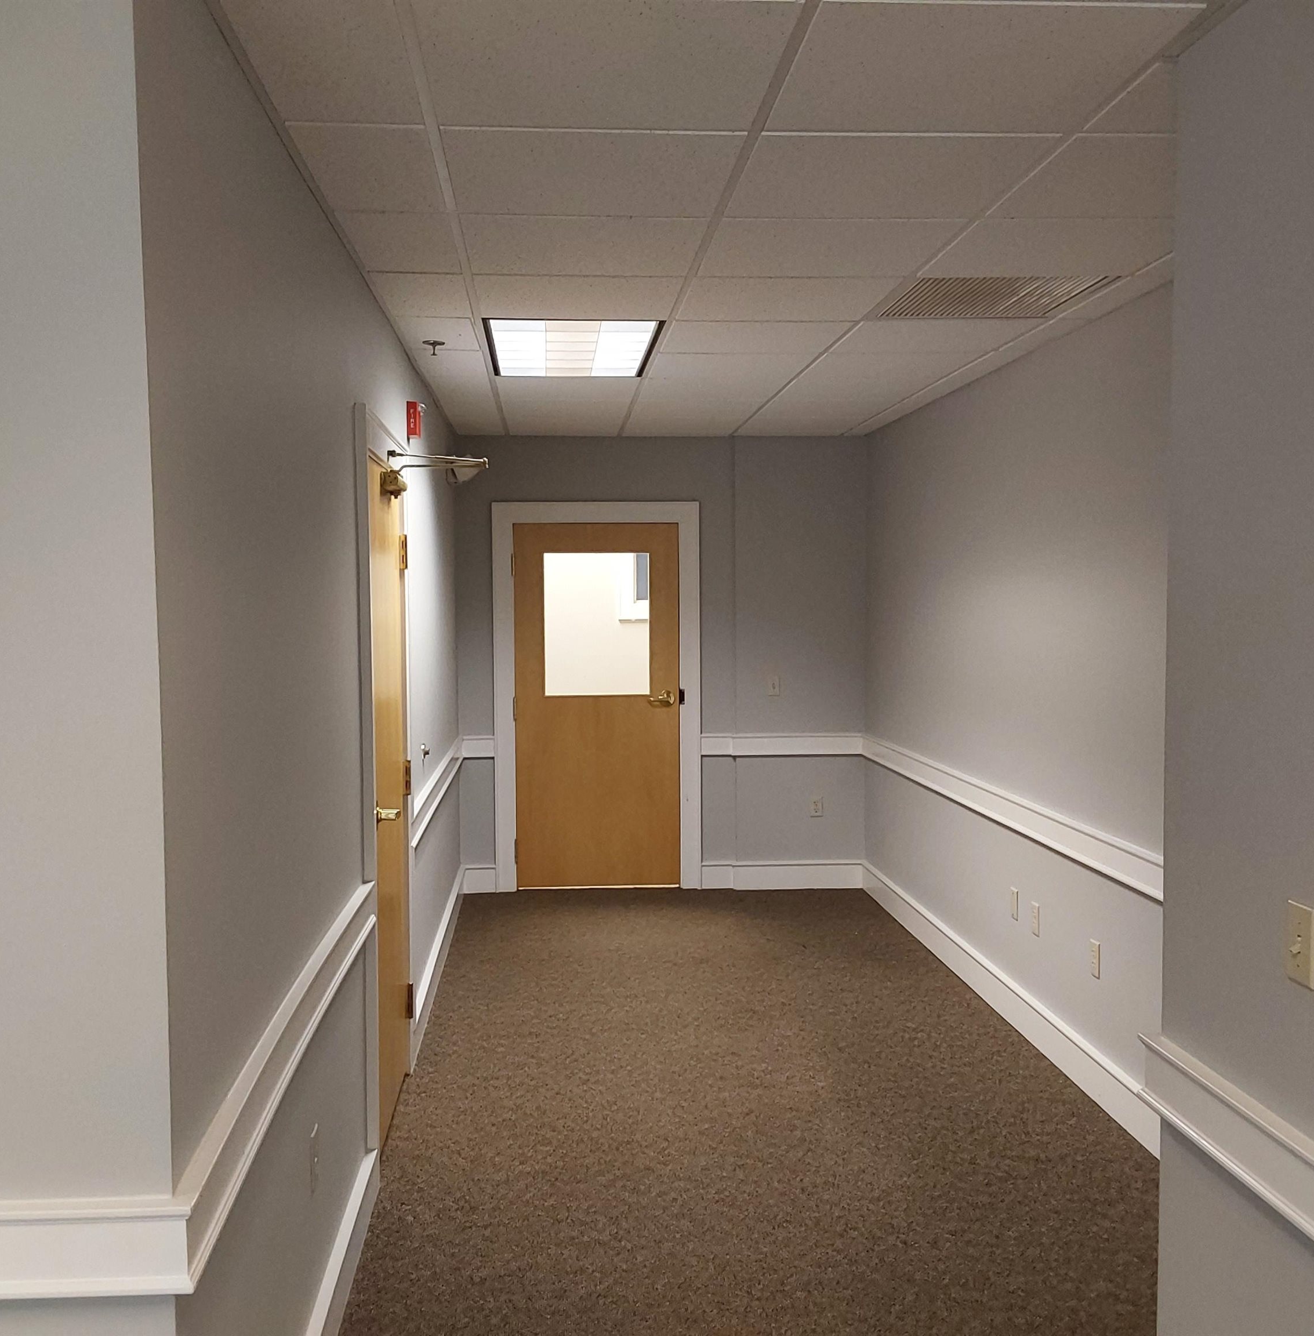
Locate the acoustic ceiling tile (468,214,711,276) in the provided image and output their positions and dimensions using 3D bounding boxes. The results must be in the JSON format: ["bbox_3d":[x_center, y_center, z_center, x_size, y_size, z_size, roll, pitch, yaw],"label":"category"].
[{"bbox_3d":[-0.187,-1.070,3.651,0.600,0.022,0.600,-1,3,-4],"label":"acoustic ceiling tile"}]

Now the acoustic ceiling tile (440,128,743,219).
[{"bbox_3d":[-0.141,-1.037,3.035,0.602,0.020,0.602,-1,3,-4],"label":"acoustic ceiling tile"}]

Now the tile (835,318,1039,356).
[{"bbox_3d":[0.939,-1.142,4.965,0.600,0.022,0.600,-1,3,-4],"label":"tile"}]

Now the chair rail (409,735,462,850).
[{"bbox_3d":[-0.970,0.505,6.466,0.030,0.126,2.840,-1,3,-4],"label":"chair rail"}]

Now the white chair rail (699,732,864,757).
[{"bbox_3d":[0.704,0.420,8.011,0.906,0.126,0.035,-1,3,-4],"label":"white chair rail"}]

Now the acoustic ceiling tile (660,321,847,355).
[{"bbox_3d":[0.331,-1.129,4.902,0.602,0.020,0.602,-1,3,-4],"label":"acoustic ceiling tile"}]

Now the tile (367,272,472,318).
[{"bbox_3d":[-0.685,-1.093,4.226,0.272,0.022,0.600,-1,3,-4],"label":"tile"}]

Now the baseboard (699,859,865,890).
[{"bbox_3d":[0.703,1.152,8.053,0.896,0.150,0.030,-1,3,-4],"label":"baseboard"}]

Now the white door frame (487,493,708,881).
[{"bbox_3d":[-0.326,0.161,7.989,1.141,2.150,0.130,-1,3,-4],"label":"white door frame"}]

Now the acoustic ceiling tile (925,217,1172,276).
[{"bbox_3d":[1.034,-1.086,3.745,0.600,0.022,0.600,-1,3,-4],"label":"acoustic ceiling tile"}]

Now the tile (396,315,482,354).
[{"bbox_3d":[-0.732,-1.121,4.837,0.272,0.022,0.600,-1,3,-4],"label":"tile"}]

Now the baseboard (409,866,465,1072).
[{"bbox_3d":[-0.971,1.237,6.501,0.020,0.150,2.840,-1,3,-4],"label":"baseboard"}]

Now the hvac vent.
[{"bbox_3d":[0.994,-1.110,4.343,0.560,0.030,0.575,-1,3,-4],"label":"hvac vent"}]

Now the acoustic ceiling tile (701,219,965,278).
[{"bbox_3d":[0.423,-1.078,3.698,0.600,0.022,0.600,-1,3,-4],"label":"acoustic ceiling tile"}]

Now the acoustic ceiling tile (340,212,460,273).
[{"bbox_3d":[-0.637,-1.064,3.616,0.272,0.022,0.600,-1,3,-4],"label":"acoustic ceiling tile"}]

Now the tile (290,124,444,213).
[{"bbox_3d":[-0.589,-1.033,3.002,0.282,0.020,0.602,-1,3,-4],"label":"tile"}]

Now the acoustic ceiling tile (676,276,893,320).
[{"bbox_3d":[0.376,-1.106,4.308,0.600,0.022,0.600,-1,3,-4],"label":"acoustic ceiling tile"}]

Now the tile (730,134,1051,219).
[{"bbox_3d":[0.467,-1.044,3.080,0.602,0.020,0.602,-1,3,-4],"label":"tile"}]

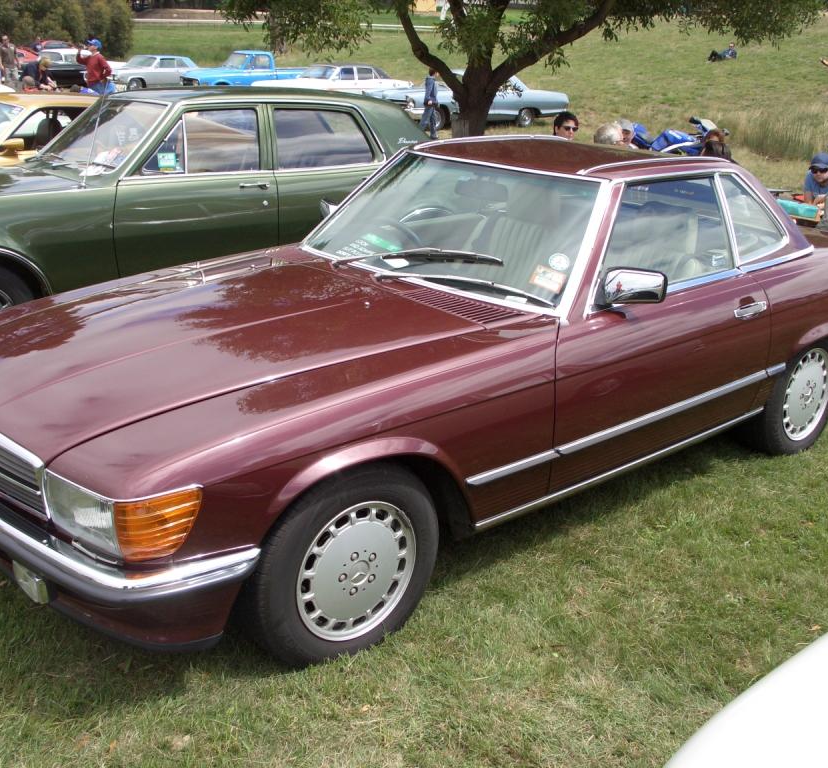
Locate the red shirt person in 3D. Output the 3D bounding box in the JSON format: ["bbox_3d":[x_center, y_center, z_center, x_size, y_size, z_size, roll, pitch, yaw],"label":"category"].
[{"bbox_3d":[-6.120,-5.730,18.884,0.580,1.780,0.520,-3,19,-11],"label":"red shirt person"}]

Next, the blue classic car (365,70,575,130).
[{"bbox_3d":[1.466,-7.440,25.390,5.420,1.420,2.000,-12,22,-34],"label":"blue classic car"}]

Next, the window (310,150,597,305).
[{"bbox_3d":[0.132,-0.645,3.736,1.380,0.100,0.550,21,69,46],"label":"window"}]

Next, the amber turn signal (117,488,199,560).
[{"bbox_3d":[-0.595,0.328,2.298,0.182,0.172,0.120,-14,24,-38],"label":"amber turn signal"}]

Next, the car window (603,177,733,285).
[{"bbox_3d":[0.868,-0.517,3.478,0.850,0.410,0.050,-14,1,-38],"label":"car window"}]

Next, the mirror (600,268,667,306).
[{"bbox_3d":[0.718,-0.321,3.175,0.195,0.105,0.085,10,21,25],"label":"mirror"}]

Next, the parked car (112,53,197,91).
[{"bbox_3d":[-9.350,-11.200,35.400,1.860,1.410,4.800,15,23,36],"label":"parked car"}]

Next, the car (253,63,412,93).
[{"bbox_3d":[-2.530,-9.360,30.700,5.000,1.420,1.880,-14,24,-38],"label":"car"}]

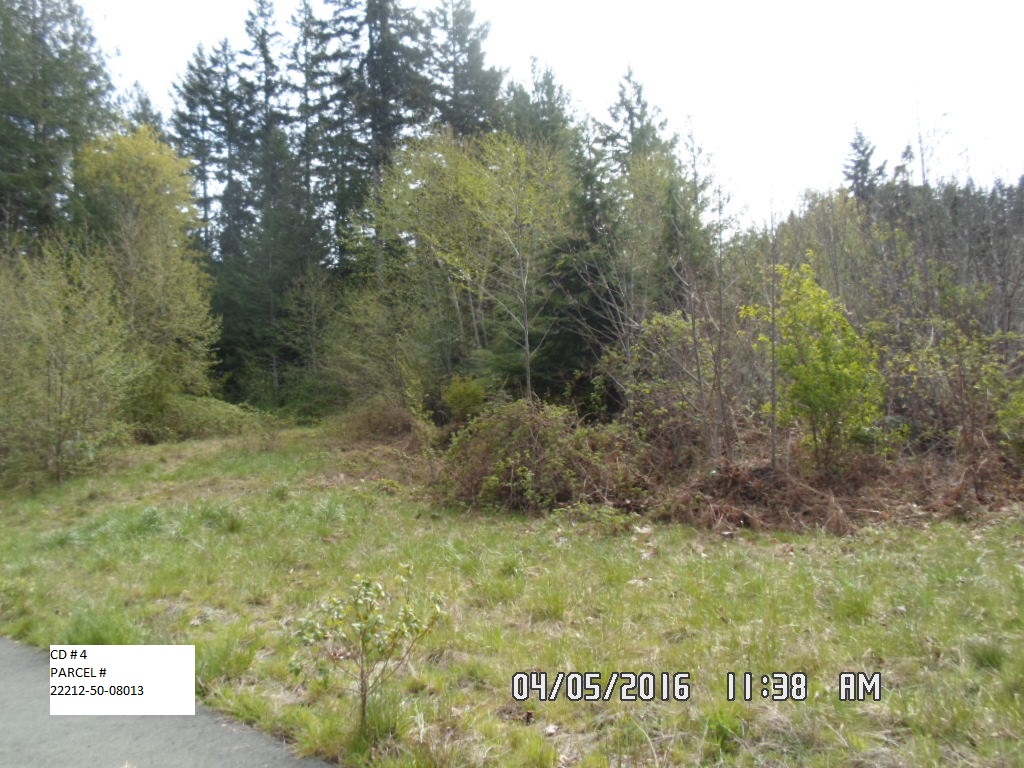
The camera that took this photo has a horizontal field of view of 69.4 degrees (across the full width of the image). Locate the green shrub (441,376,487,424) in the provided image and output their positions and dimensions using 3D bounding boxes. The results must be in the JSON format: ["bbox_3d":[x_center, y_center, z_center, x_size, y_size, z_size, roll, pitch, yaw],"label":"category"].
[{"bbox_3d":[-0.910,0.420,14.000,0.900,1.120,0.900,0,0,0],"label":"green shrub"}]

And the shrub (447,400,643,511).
[{"bbox_3d":[0.420,0.930,10.000,2.600,1.450,1.900,0,0,0],"label":"shrub"}]

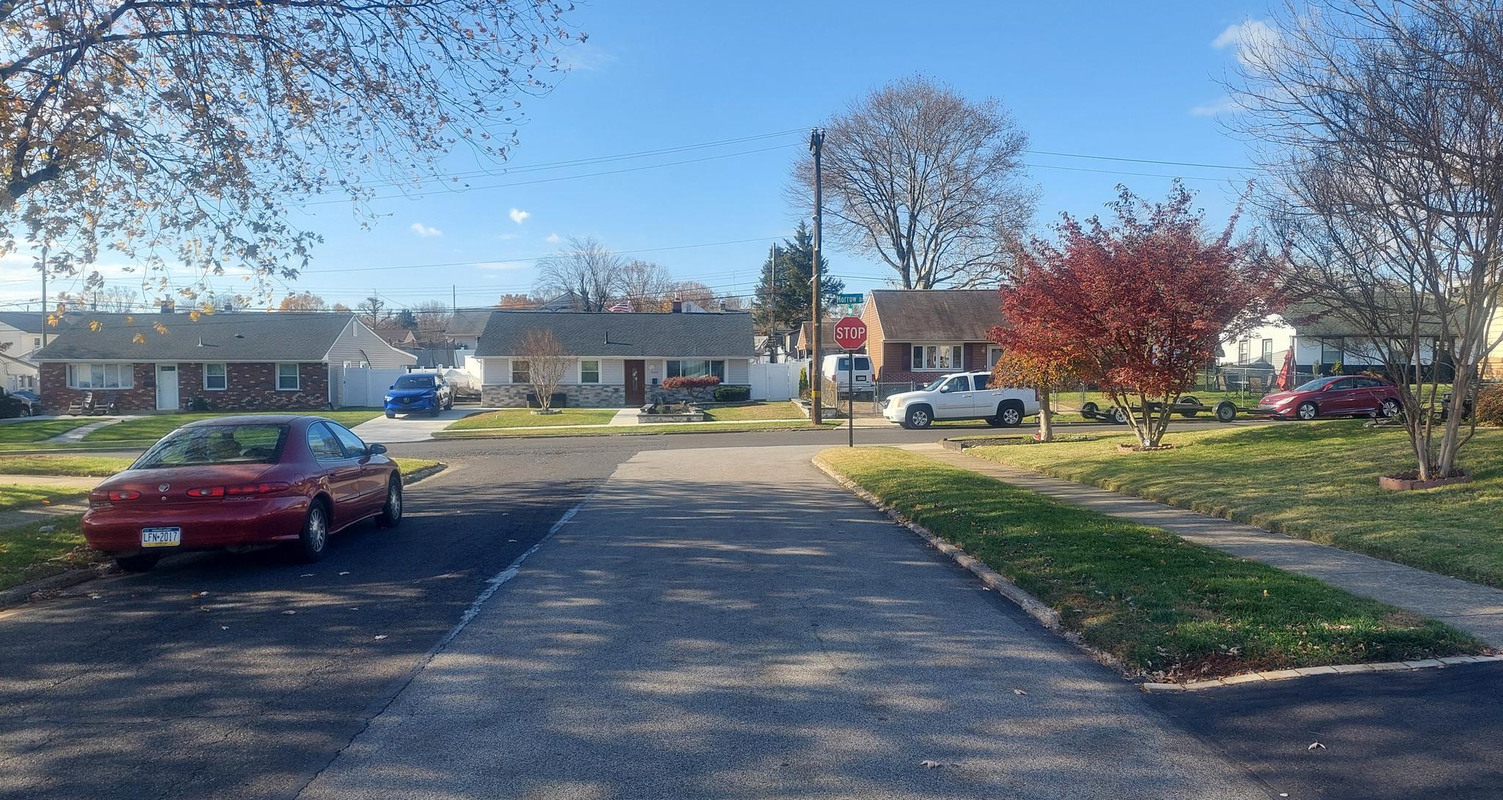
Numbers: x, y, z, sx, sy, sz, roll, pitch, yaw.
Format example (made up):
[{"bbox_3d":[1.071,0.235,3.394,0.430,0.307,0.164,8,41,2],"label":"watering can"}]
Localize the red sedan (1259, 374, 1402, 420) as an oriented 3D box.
[{"bbox_3d":[19.520,-0.120,35.000,4.800,1.460,1.830,0,1,-3],"label":"red sedan"}]

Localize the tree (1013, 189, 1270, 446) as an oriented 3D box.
[{"bbox_3d":[8.205,-1.780,22.100,5.600,5.650,5.300,0,1,-3],"label":"tree"}]

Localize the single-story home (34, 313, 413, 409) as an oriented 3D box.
[{"bbox_3d":[-26.600,-1.970,54.200,13.200,4.700,13.000,0,1,-5],"label":"single-story home"}]

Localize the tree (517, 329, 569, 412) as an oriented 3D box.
[{"bbox_3d":[-8.920,-1.256,44.600,2.200,3.580,2.200,0,1,-3],"label":"tree"}]

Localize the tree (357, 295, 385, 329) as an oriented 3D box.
[{"bbox_3d":[-32.700,-4.800,90.000,2.800,8.400,2.800,0,1,0],"label":"tree"}]

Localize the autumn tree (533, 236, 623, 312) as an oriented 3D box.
[{"bbox_3d":[-11.900,-5.800,72.000,6.600,11.000,6.500,0,1,0],"label":"autumn tree"}]

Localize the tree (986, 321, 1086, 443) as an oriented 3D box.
[{"bbox_3d":[6.736,-0.610,24.600,2.400,3.200,2.400,0,1,-3],"label":"tree"}]

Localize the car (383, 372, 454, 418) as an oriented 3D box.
[{"bbox_3d":[-12.870,-0.285,41.100,2.000,1.700,4.950,0,1,-6],"label":"car"}]

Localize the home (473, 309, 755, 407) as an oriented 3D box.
[{"bbox_3d":[-6.370,-2.040,51.200,12.400,4.450,8.500,0,1,-3],"label":"home"}]

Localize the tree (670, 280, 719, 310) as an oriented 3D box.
[{"bbox_3d":[-5.975,-6.423,105.000,6.000,11.200,6.000,0,1,-3],"label":"tree"}]

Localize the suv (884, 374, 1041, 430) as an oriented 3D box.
[{"bbox_3d":[7.070,-0.080,34.900,5.150,1.920,2.000,0,1,0],"label":"suv"}]

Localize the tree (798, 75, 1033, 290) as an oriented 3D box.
[{"bbox_3d":[9.680,-9.900,62.000,14.600,18.800,14.000,0,1,0],"label":"tree"}]

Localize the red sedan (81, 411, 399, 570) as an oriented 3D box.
[{"bbox_3d":[-5.140,0.895,11.280,1.850,1.410,5.050,0,1,-4],"label":"red sedan"}]

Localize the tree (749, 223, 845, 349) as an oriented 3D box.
[{"bbox_3d":[3.296,-6.842,75.000,6.500,12.260,6.300,0,1,-3],"label":"tree"}]

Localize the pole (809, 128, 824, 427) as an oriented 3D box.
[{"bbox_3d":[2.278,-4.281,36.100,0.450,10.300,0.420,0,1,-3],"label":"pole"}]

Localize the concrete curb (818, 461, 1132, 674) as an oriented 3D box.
[{"bbox_3d":[1.760,1.330,13.750,0.280,0.170,16.000,0,1,-3],"label":"concrete curb"}]

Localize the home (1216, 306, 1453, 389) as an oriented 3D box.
[{"bbox_3d":[28.200,-2.950,50.200,8.800,4.400,8.000,0,1,-1],"label":"home"}]

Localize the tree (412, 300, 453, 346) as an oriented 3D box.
[{"bbox_3d":[-26.900,-4.500,88.000,4.000,7.900,4.000,0,1,0],"label":"tree"}]

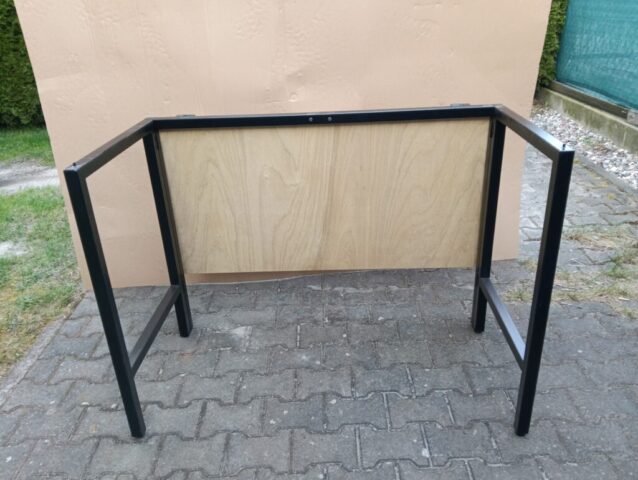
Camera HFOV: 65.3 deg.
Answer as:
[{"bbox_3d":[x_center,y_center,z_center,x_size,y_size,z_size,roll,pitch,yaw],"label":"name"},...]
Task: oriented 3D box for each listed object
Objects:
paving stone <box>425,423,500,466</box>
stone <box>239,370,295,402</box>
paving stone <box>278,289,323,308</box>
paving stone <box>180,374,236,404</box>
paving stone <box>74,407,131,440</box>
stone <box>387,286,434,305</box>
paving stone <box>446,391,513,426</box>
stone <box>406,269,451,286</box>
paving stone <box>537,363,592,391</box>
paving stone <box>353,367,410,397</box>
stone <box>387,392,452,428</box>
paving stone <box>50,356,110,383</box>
[{"bbox_3d":[0.421,0.630,1.491,0.198,0.060,0.160,-3,26,1],"label":"paving stone"},{"bbox_3d":[-0.180,0.538,1.749,0.197,0.065,0.160,-3,25,1],"label":"stone"},{"bbox_3d":[-0.082,0.294,2.252,0.197,0.065,0.160,-3,25,1],"label":"paving stone"},{"bbox_3d":[-0.379,0.547,1.753,0.197,0.065,0.160,-3,25,1],"label":"paving stone"},{"bbox_3d":[-0.679,0.620,1.630,0.198,0.060,0.160,-3,26,1],"label":"paving stone"},{"bbox_3d":[0.418,0.270,2.245,0.197,0.065,0.160,-3,25,1],"label":"stone"},{"bbox_3d":[0.520,0.567,1.608,0.197,0.065,0.160,-3,25,1],"label":"paving stone"},{"bbox_3d":[0.518,0.205,2.370,0.197,0.065,0.160,-3,25,1],"label":"stone"},{"bbox_3d":[0.818,0.492,1.737,0.198,0.060,0.160,-3,26,1],"label":"paving stone"},{"bbox_3d":[0.219,0.519,1.744,0.198,0.060,0.160,-3,26,1],"label":"paving stone"},{"bbox_3d":[0.320,0.575,1.618,0.198,0.060,0.160,-3,26,1],"label":"stone"},{"bbox_3d":[-0.879,0.510,1.889,0.197,0.065,0.160,-3,25,1],"label":"paving stone"}]

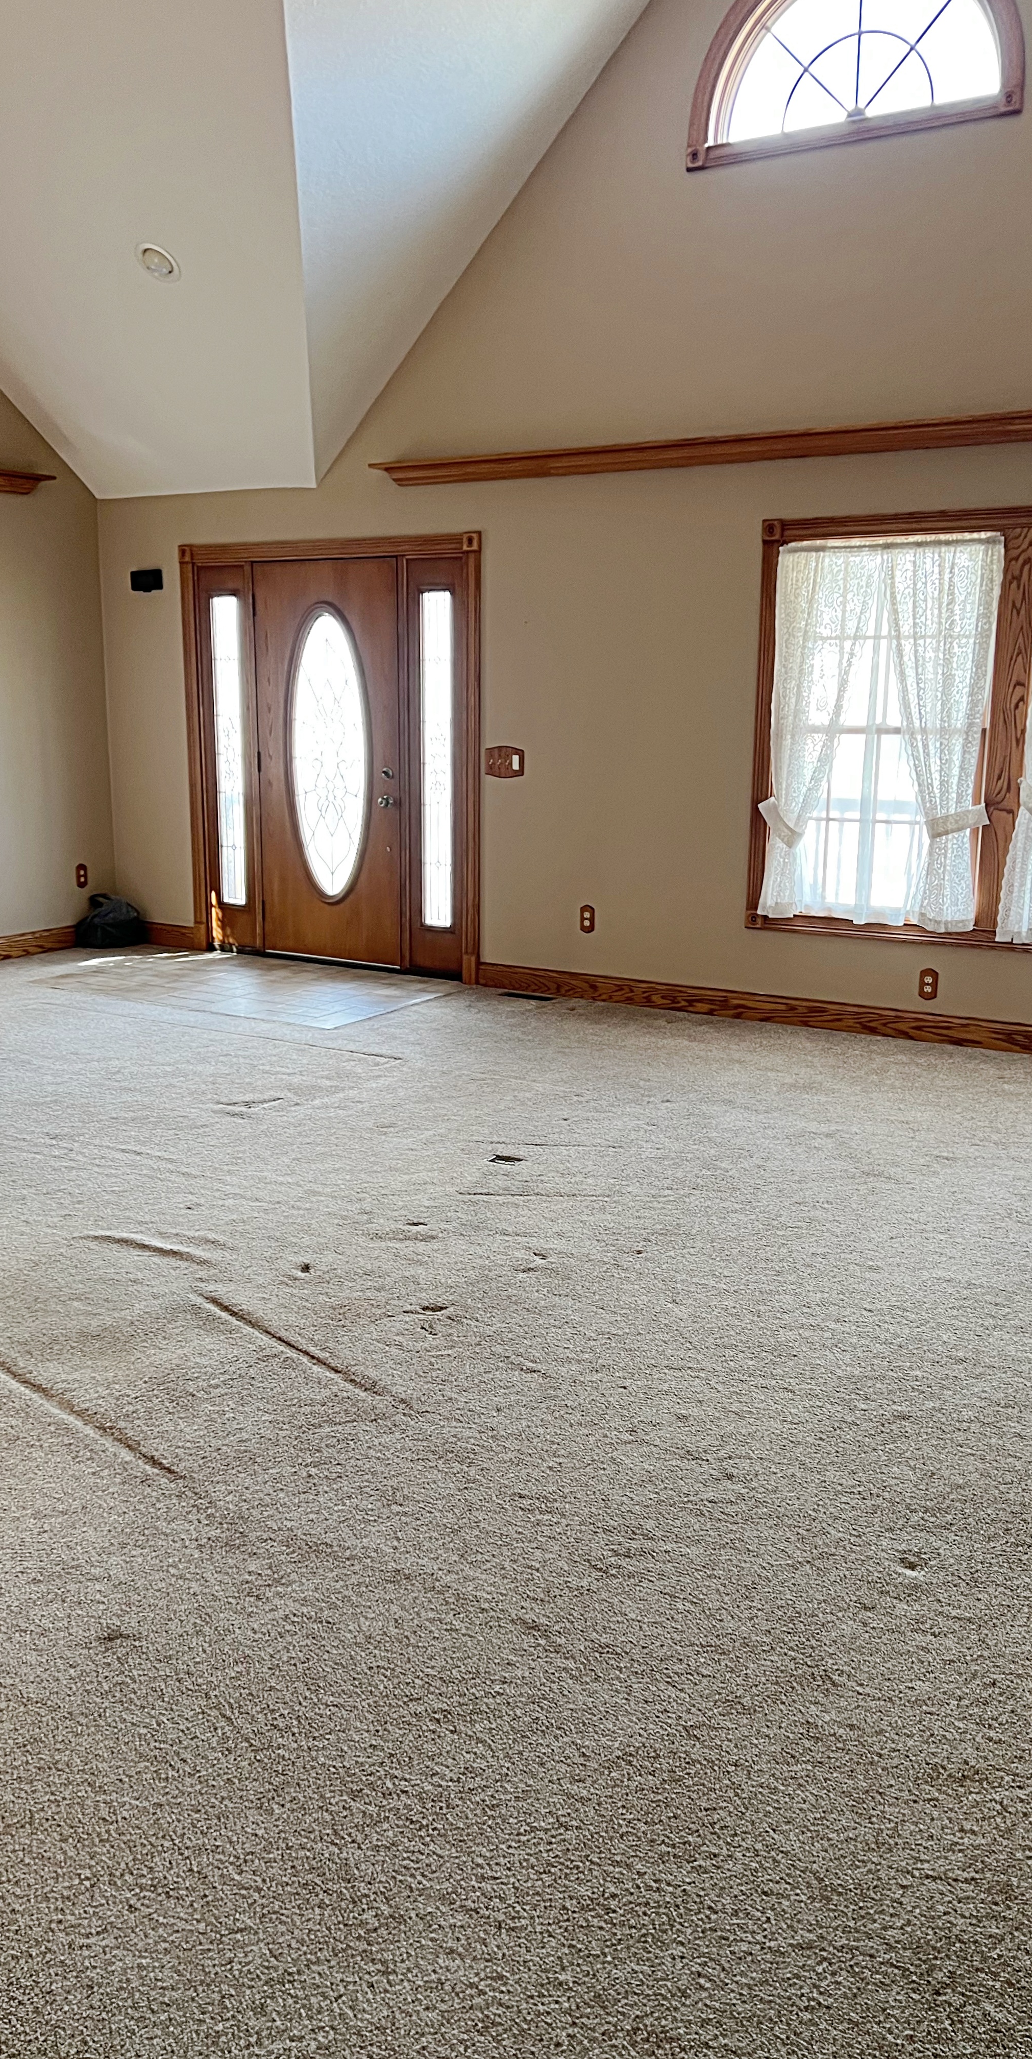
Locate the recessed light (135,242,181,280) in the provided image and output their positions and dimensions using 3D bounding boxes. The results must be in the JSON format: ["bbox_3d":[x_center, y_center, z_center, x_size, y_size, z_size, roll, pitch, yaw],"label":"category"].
[{"bbox_3d":[-1.540,-3.324,6.688,0.190,0.040,0.190,8,-22,31],"label":"recessed light"}]

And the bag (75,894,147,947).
[{"bbox_3d":[-2.306,-0.616,8.823,0.370,0.280,0.270,-3,13,-13],"label":"bag"}]

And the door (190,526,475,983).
[{"bbox_3d":[-0.980,-1.390,8.010,1.870,2.140,0.130,8,14,31],"label":"door"}]

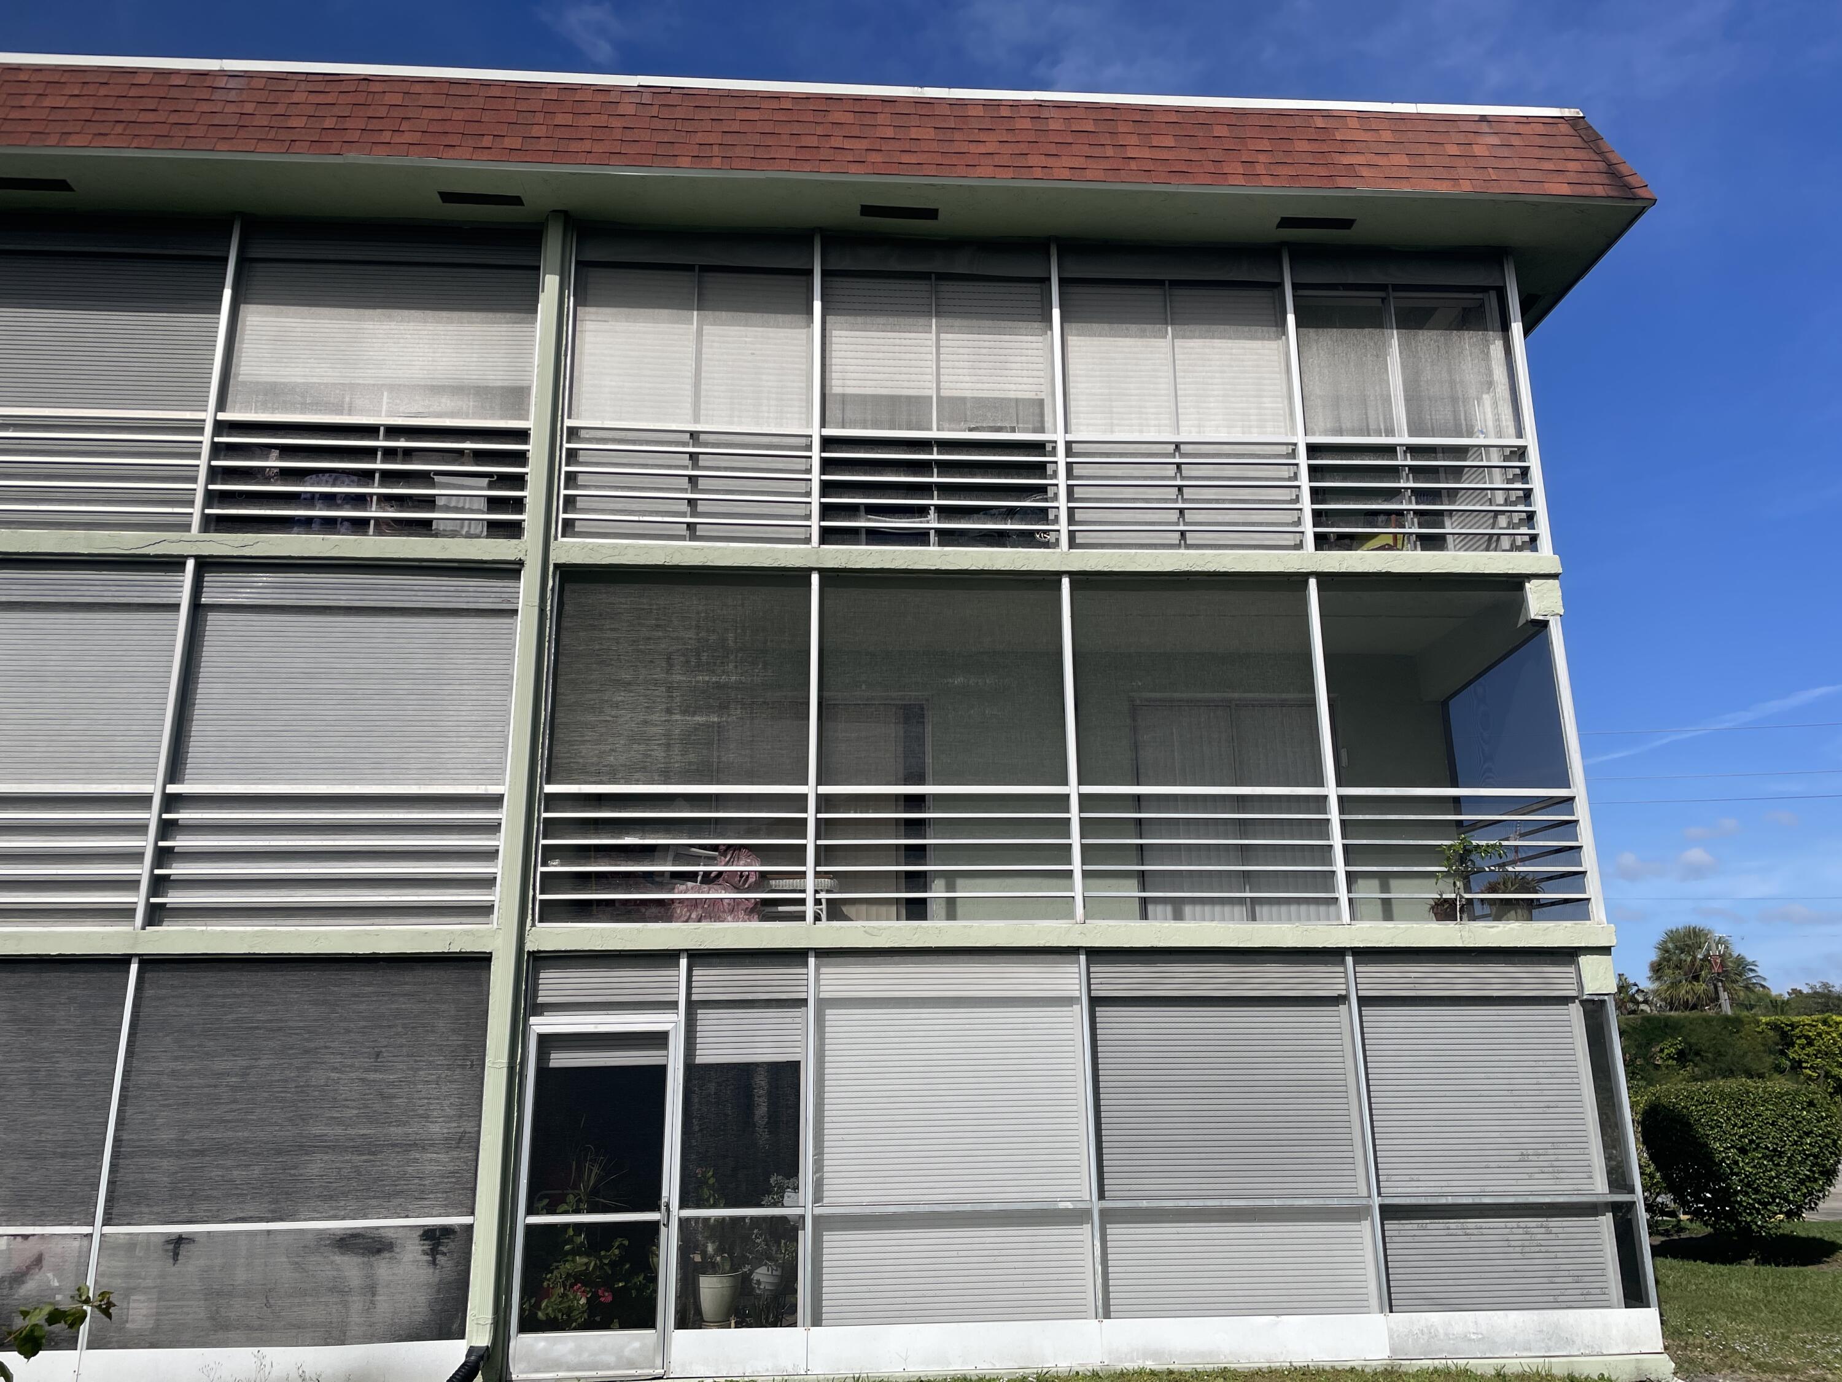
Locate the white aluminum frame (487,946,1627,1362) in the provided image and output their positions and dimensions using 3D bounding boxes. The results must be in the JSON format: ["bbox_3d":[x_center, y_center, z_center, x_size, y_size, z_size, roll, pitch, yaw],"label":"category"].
[{"bbox_3d":[1.063,2.876,8.670,7.000,2.480,0.100,0,-15,-4],"label":"white aluminum frame"}]

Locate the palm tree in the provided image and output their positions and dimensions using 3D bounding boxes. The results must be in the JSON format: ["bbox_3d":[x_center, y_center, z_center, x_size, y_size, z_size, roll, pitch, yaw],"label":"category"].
[{"bbox_3d":[23.315,9.710,40.258,3.700,5.672,3.700,0,-15,-4],"label":"palm tree"}]

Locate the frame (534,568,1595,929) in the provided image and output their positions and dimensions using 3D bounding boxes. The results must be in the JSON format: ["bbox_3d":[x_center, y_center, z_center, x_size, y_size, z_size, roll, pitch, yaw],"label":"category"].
[{"bbox_3d":[0.977,0.589,10.209,7.000,2.460,1.850,0,-15,-4],"label":"frame"}]

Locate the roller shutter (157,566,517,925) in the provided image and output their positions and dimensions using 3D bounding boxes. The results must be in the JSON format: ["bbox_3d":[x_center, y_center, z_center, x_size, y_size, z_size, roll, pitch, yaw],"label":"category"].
[{"bbox_3d":[-3.787,0.338,9.088,2.140,2.420,0.160,0,-15,-4],"label":"roller shutter"}]

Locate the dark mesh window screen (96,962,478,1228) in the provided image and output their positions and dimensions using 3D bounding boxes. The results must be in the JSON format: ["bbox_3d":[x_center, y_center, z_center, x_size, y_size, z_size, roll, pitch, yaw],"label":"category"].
[{"bbox_3d":[-3.780,2.407,8.464,2.180,1.560,0.080,0,-15,-4],"label":"dark mesh window screen"}]

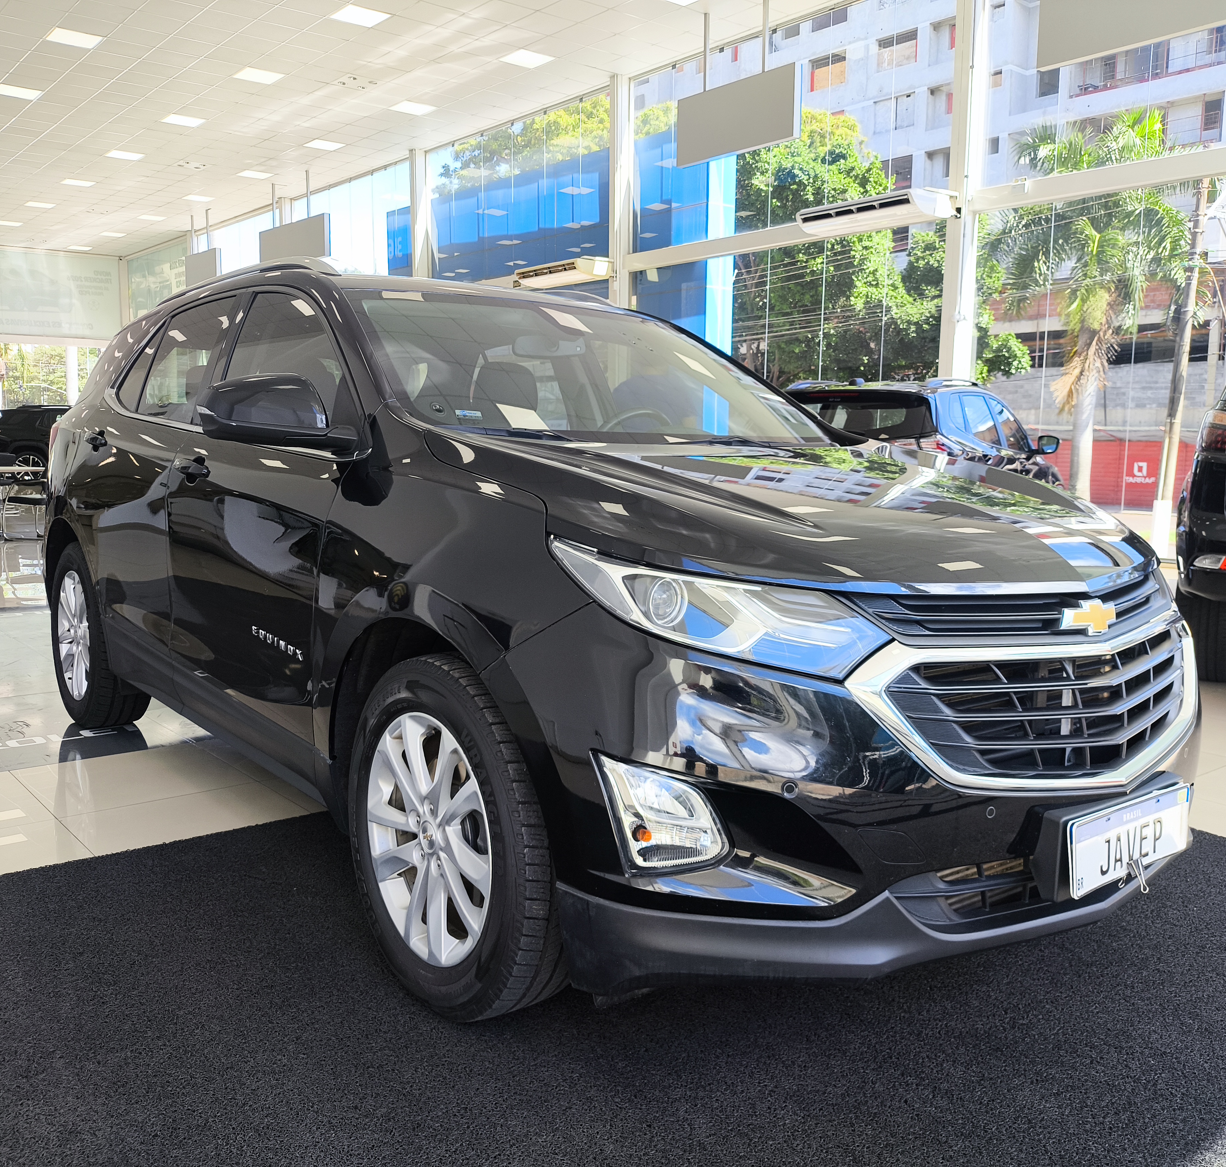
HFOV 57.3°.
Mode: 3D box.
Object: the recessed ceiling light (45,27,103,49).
[{"bbox_3d":[-7.074,-7.180,14.747,0.590,0.050,0.590,-6,10,-40],"label":"recessed ceiling light"}]

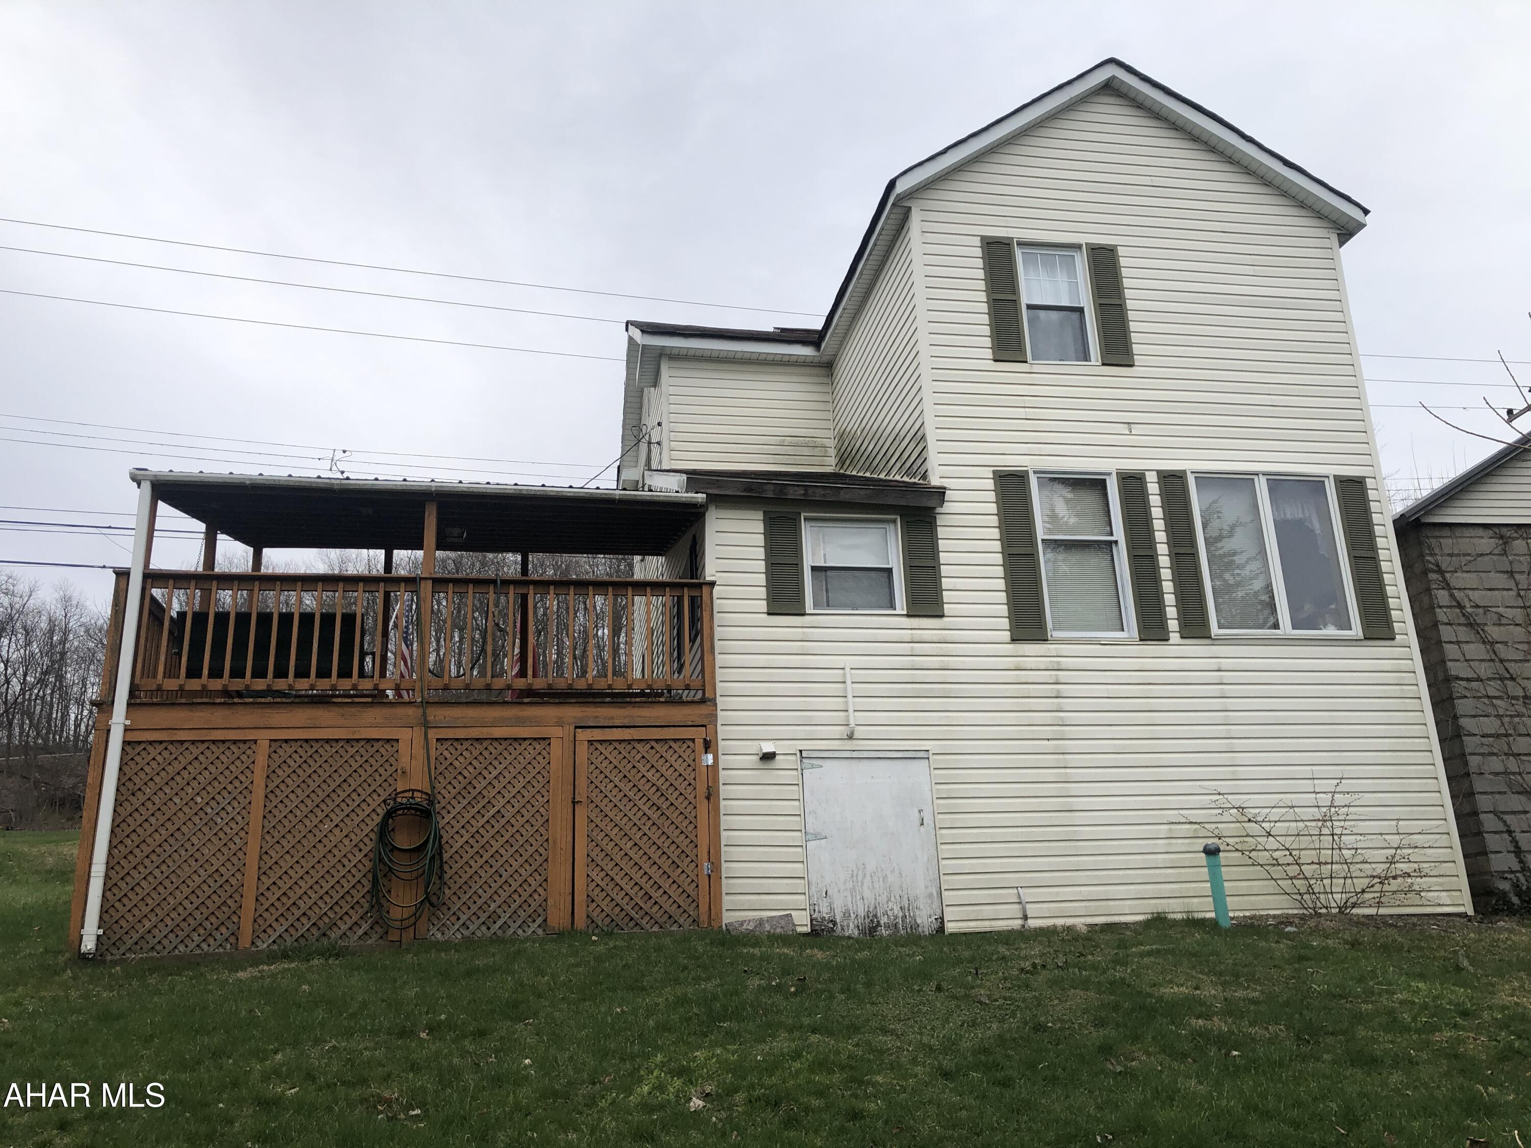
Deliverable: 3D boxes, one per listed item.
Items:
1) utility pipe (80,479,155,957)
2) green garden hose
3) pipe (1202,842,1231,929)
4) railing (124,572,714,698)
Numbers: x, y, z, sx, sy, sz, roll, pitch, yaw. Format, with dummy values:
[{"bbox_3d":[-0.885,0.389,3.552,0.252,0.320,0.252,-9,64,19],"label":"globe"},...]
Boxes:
[{"bbox_3d":[-5.034,1.006,9.655,0.100,3.740,0.085,1,-18,-10],"label":"utility pipe"},{"bbox_3d":[-2.808,1.374,9.931,0.541,2.842,0.300,1,-18,-10],"label":"green garden hose"},{"bbox_3d":[3.791,2.602,10.360,0.135,0.693,0.135,1,-18,-10],"label":"pipe"},{"bbox_3d":[-2.759,0.513,10.112,4.725,1.032,0.140,1,-18,-10],"label":"railing"}]

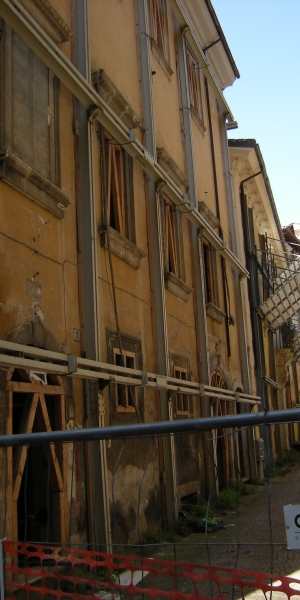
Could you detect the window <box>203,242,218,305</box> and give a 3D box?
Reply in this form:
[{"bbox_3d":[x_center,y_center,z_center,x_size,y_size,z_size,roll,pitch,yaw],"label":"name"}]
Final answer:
[{"bbox_3d":[1.693,-0.836,18.908,0.250,2.121,1.638,-8,-14,18],"label":"window"}]

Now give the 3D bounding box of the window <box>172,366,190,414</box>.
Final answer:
[{"bbox_3d":[0.697,2.079,14.719,0.200,1.067,1.050,-8,-14,18],"label":"window"}]

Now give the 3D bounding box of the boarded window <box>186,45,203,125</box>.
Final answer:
[{"bbox_3d":[1.379,-6.822,20.435,0.250,2.100,1.470,-8,-14,18],"label":"boarded window"}]

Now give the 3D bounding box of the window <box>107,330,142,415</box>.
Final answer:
[{"bbox_3d":[-0.428,1.338,11.649,0.220,1.420,1.554,-8,-14,18],"label":"window"}]

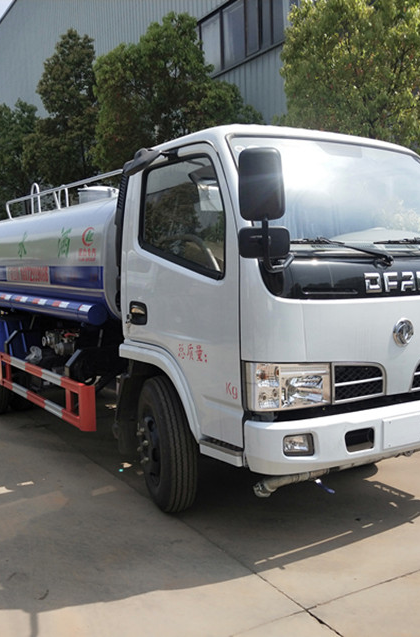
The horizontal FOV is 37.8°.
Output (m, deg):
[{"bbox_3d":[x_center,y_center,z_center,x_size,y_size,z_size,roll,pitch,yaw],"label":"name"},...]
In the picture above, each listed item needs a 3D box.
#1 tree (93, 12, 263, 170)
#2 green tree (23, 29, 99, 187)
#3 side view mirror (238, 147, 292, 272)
[{"bbox_3d":[-0.833,-3.376,14.312,3.900,7.220,3.800,-1,5,-3],"label":"tree"},{"bbox_3d":[-4.953,-4.826,20.227,2.800,9.110,2.800,-2,5,-13],"label":"green tree"},{"bbox_3d":[0.248,-0.487,2.740,0.235,0.540,0.150,-3,6,-22],"label":"side view mirror"}]

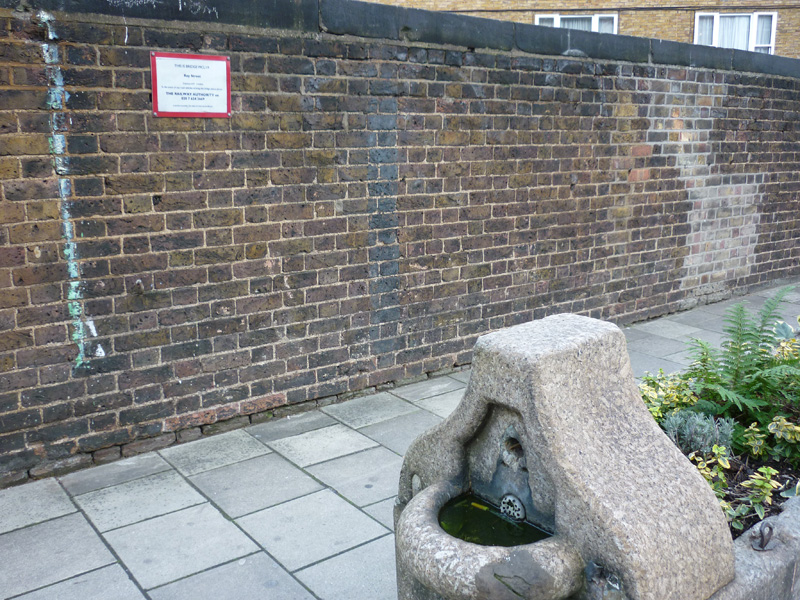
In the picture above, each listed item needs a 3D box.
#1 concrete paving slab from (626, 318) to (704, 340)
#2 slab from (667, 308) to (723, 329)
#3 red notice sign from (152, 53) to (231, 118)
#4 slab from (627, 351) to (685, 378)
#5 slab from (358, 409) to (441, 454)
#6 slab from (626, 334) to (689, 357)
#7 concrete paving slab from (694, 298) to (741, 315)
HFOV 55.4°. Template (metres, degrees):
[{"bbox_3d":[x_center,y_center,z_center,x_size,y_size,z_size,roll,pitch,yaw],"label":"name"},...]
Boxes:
[{"bbox_3d":[1.818,0.218,5.134,0.357,0.050,0.276,-11,18,-37],"label":"concrete paving slab"},{"bbox_3d":[2.098,0.150,5.407,0.421,0.050,0.189,-11,18,-37],"label":"slab"},{"bbox_3d":[-0.821,-0.851,3.039,0.327,0.244,0.010,-9,16,-36],"label":"red notice sign"},{"bbox_3d":[1.403,0.405,4.390,0.417,0.050,0.396,-11,18,-37],"label":"slab"},{"bbox_3d":[0.086,0.629,3.467,0.397,0.050,0.397,-11,18,-37],"label":"slab"},{"bbox_3d":[1.620,0.308,4.774,0.405,0.050,0.302,-11,18,-37],"label":"slab"},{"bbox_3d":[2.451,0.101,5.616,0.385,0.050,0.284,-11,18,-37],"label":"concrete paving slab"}]

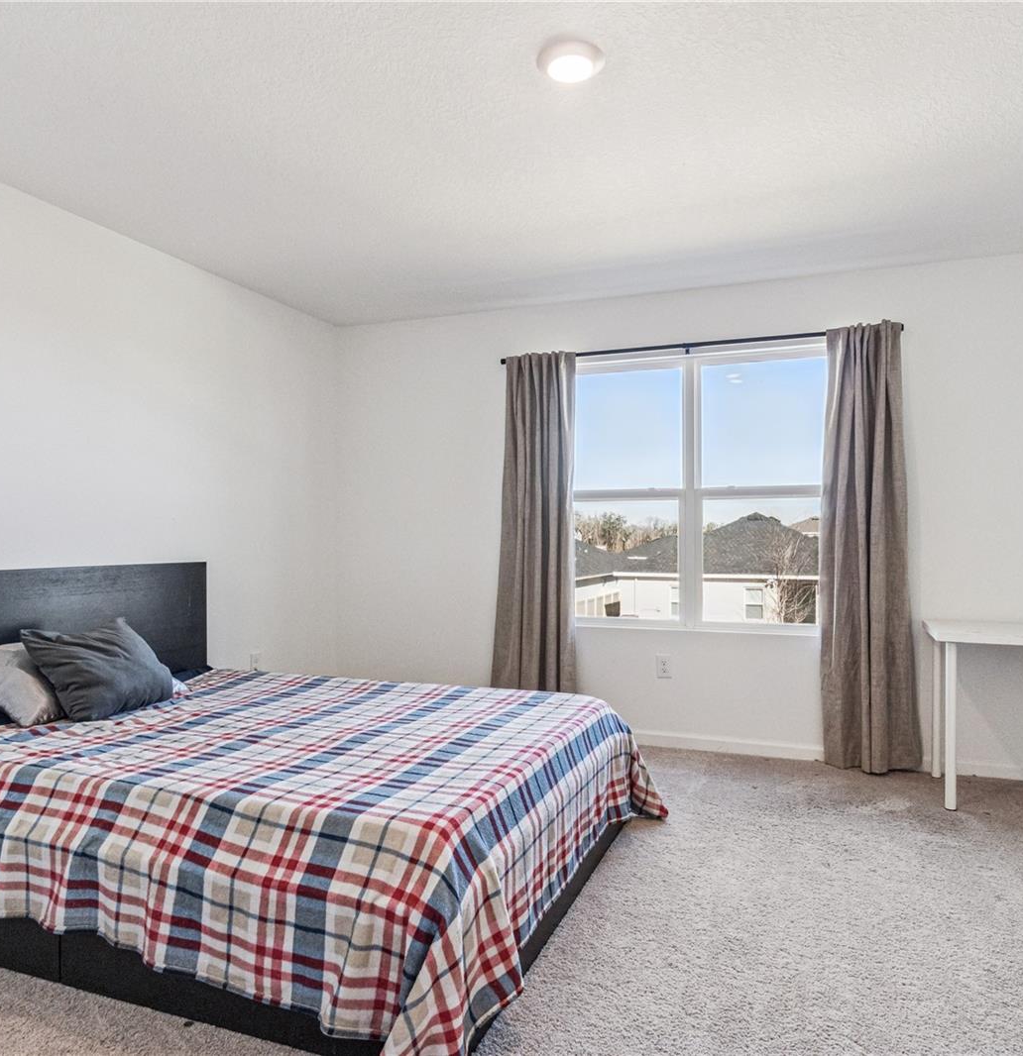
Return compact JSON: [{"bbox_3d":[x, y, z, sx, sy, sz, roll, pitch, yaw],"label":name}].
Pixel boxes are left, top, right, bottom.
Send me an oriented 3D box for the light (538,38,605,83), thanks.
[{"bbox_3d":[0.166,-1.275,2.185,0.190,0.030,0.190,0,0,0],"label":"light"}]

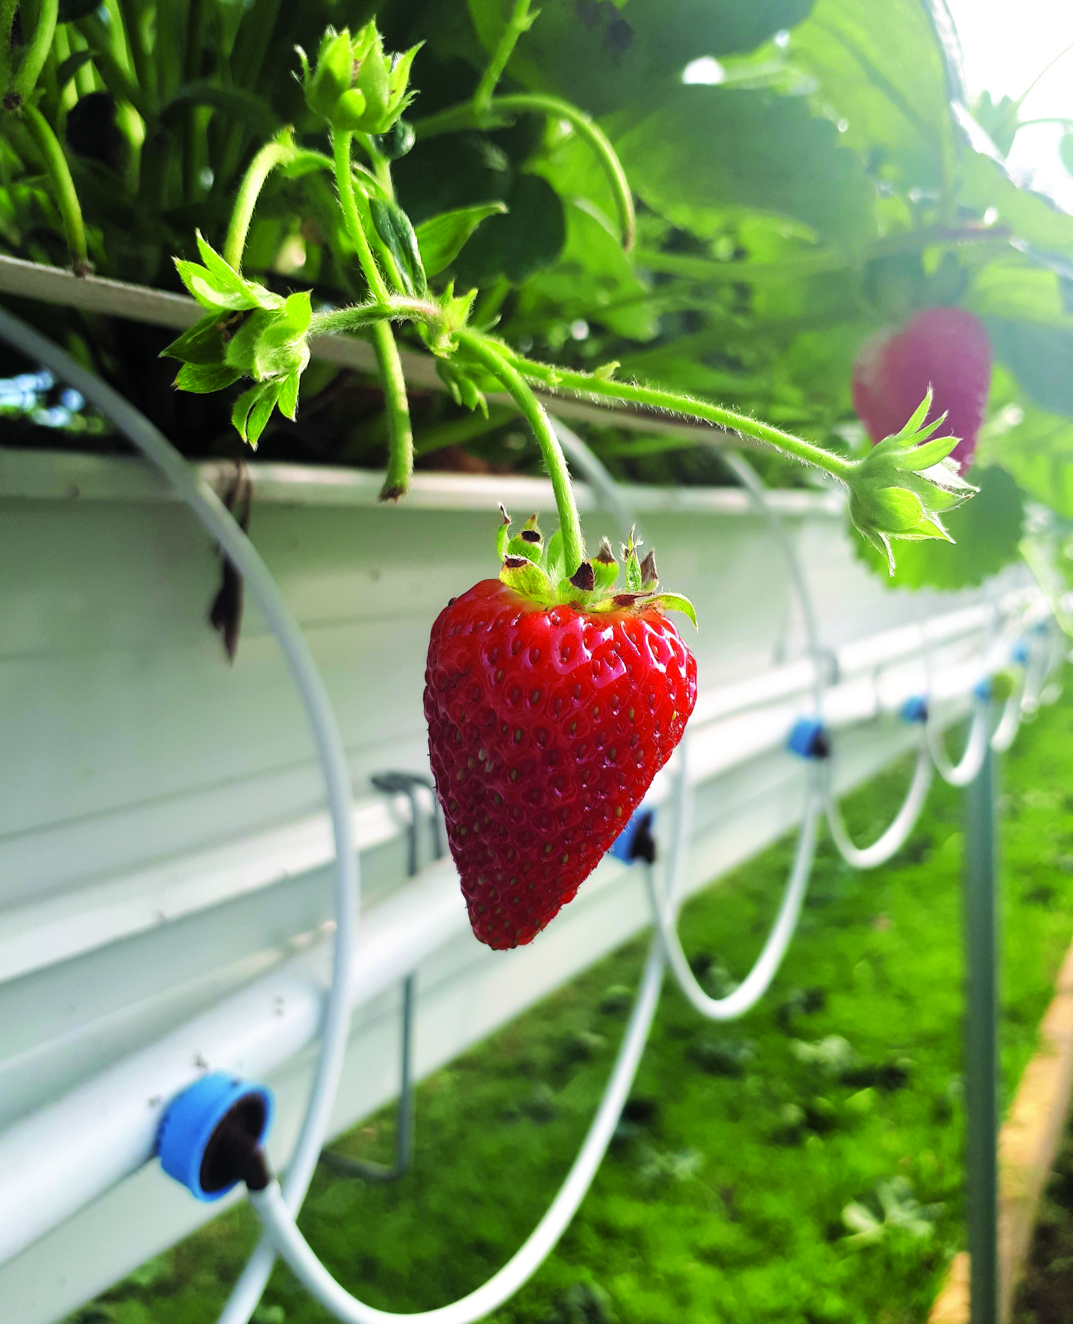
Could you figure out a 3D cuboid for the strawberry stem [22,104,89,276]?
[{"bbox_3d":[-0.084,-0.083,0.195,0.006,0.029,0.006,-16,3,0],"label":"strawberry stem"}]

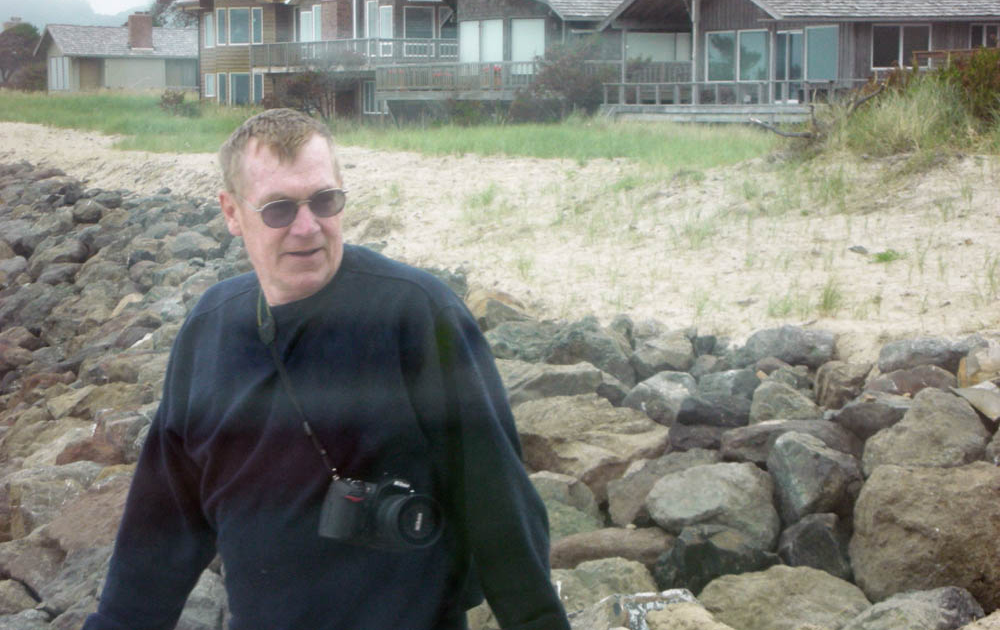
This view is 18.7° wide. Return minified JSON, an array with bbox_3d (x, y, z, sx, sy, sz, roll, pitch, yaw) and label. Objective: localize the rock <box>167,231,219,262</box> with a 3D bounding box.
[{"bbox_3d":[-3.233,-0.733,32.000,0.570,0.330,0.460,0,4,0],"label":"rock"}]

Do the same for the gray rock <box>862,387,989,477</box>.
[{"bbox_3d":[1.894,0.518,13.500,0.560,0.390,0.430,0,5,0],"label":"gray rock"}]

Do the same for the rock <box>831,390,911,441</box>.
[{"bbox_3d":[1.849,0.505,15.100,0.410,0.250,0.380,0,4,0],"label":"rock"}]

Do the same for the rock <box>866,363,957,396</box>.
[{"bbox_3d":[2.252,0.364,16.600,0.490,0.210,0.400,0,4,0],"label":"rock"}]

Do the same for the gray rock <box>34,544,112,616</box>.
[{"bbox_3d":[-1.486,0.952,10.800,0.340,0.280,0.340,0,4,0],"label":"gray rock"}]

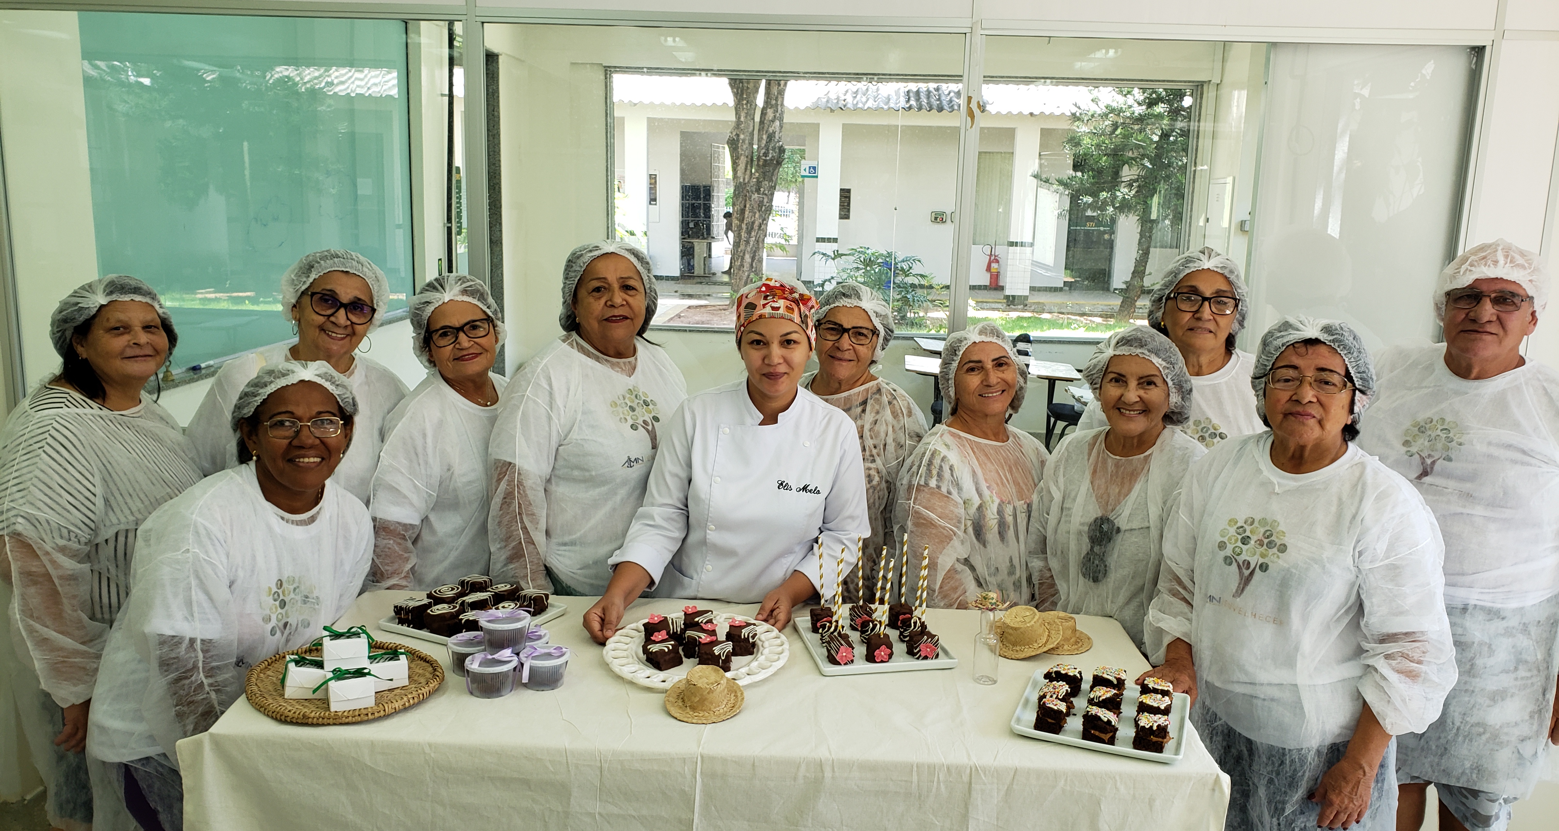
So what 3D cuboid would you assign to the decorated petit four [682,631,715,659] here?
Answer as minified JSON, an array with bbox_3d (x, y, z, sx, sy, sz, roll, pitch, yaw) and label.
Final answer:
[{"bbox_3d":[-0.155,0.437,2.252,0.046,0.038,0.046,-8,14,-42],"label":"decorated petit four"}]

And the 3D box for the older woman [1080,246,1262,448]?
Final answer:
[{"bbox_3d":[0.919,0.399,2.713,0.500,1.560,0.310,5,11,18],"label":"older woman"}]

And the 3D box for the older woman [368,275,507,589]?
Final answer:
[{"bbox_3d":[-0.712,0.436,2.791,0.460,1.539,0.310,-2,11,-16],"label":"older woman"}]

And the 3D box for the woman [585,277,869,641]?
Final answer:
[{"bbox_3d":[-0.102,0.429,2.602,0.600,1.490,0.450,1,10,-3],"label":"woman"}]

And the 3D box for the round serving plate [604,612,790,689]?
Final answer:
[{"bbox_3d":[-0.152,0.440,2.159,0.345,0.035,0.345,2,11,0],"label":"round serving plate"}]

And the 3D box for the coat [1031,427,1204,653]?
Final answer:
[{"bbox_3d":[0.753,0.444,2.623,0.440,0.860,0.320,5,11,17],"label":"coat"}]

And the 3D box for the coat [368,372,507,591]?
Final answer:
[{"bbox_3d":[-0.709,0.333,2.772,0.470,0.880,0.320,-2,11,-16],"label":"coat"}]

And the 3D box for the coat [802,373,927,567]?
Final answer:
[{"bbox_3d":[0.155,0.349,2.810,0.430,0.920,0.290,3,11,5],"label":"coat"}]

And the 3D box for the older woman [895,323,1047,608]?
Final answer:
[{"bbox_3d":[0.436,0.510,2.759,0.410,1.466,0.320,1,11,-2],"label":"older woman"}]

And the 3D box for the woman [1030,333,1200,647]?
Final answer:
[{"bbox_3d":[0.751,0.531,2.649,0.440,1.482,0.320,5,11,17],"label":"woman"}]

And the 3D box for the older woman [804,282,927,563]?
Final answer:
[{"bbox_3d":[0.123,0.451,2.820,0.420,1.543,0.300,2,11,4],"label":"older woman"}]

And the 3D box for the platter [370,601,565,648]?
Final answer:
[{"bbox_3d":[-0.629,0.412,2.430,0.253,0.020,0.281,7,12,27],"label":"platter"}]

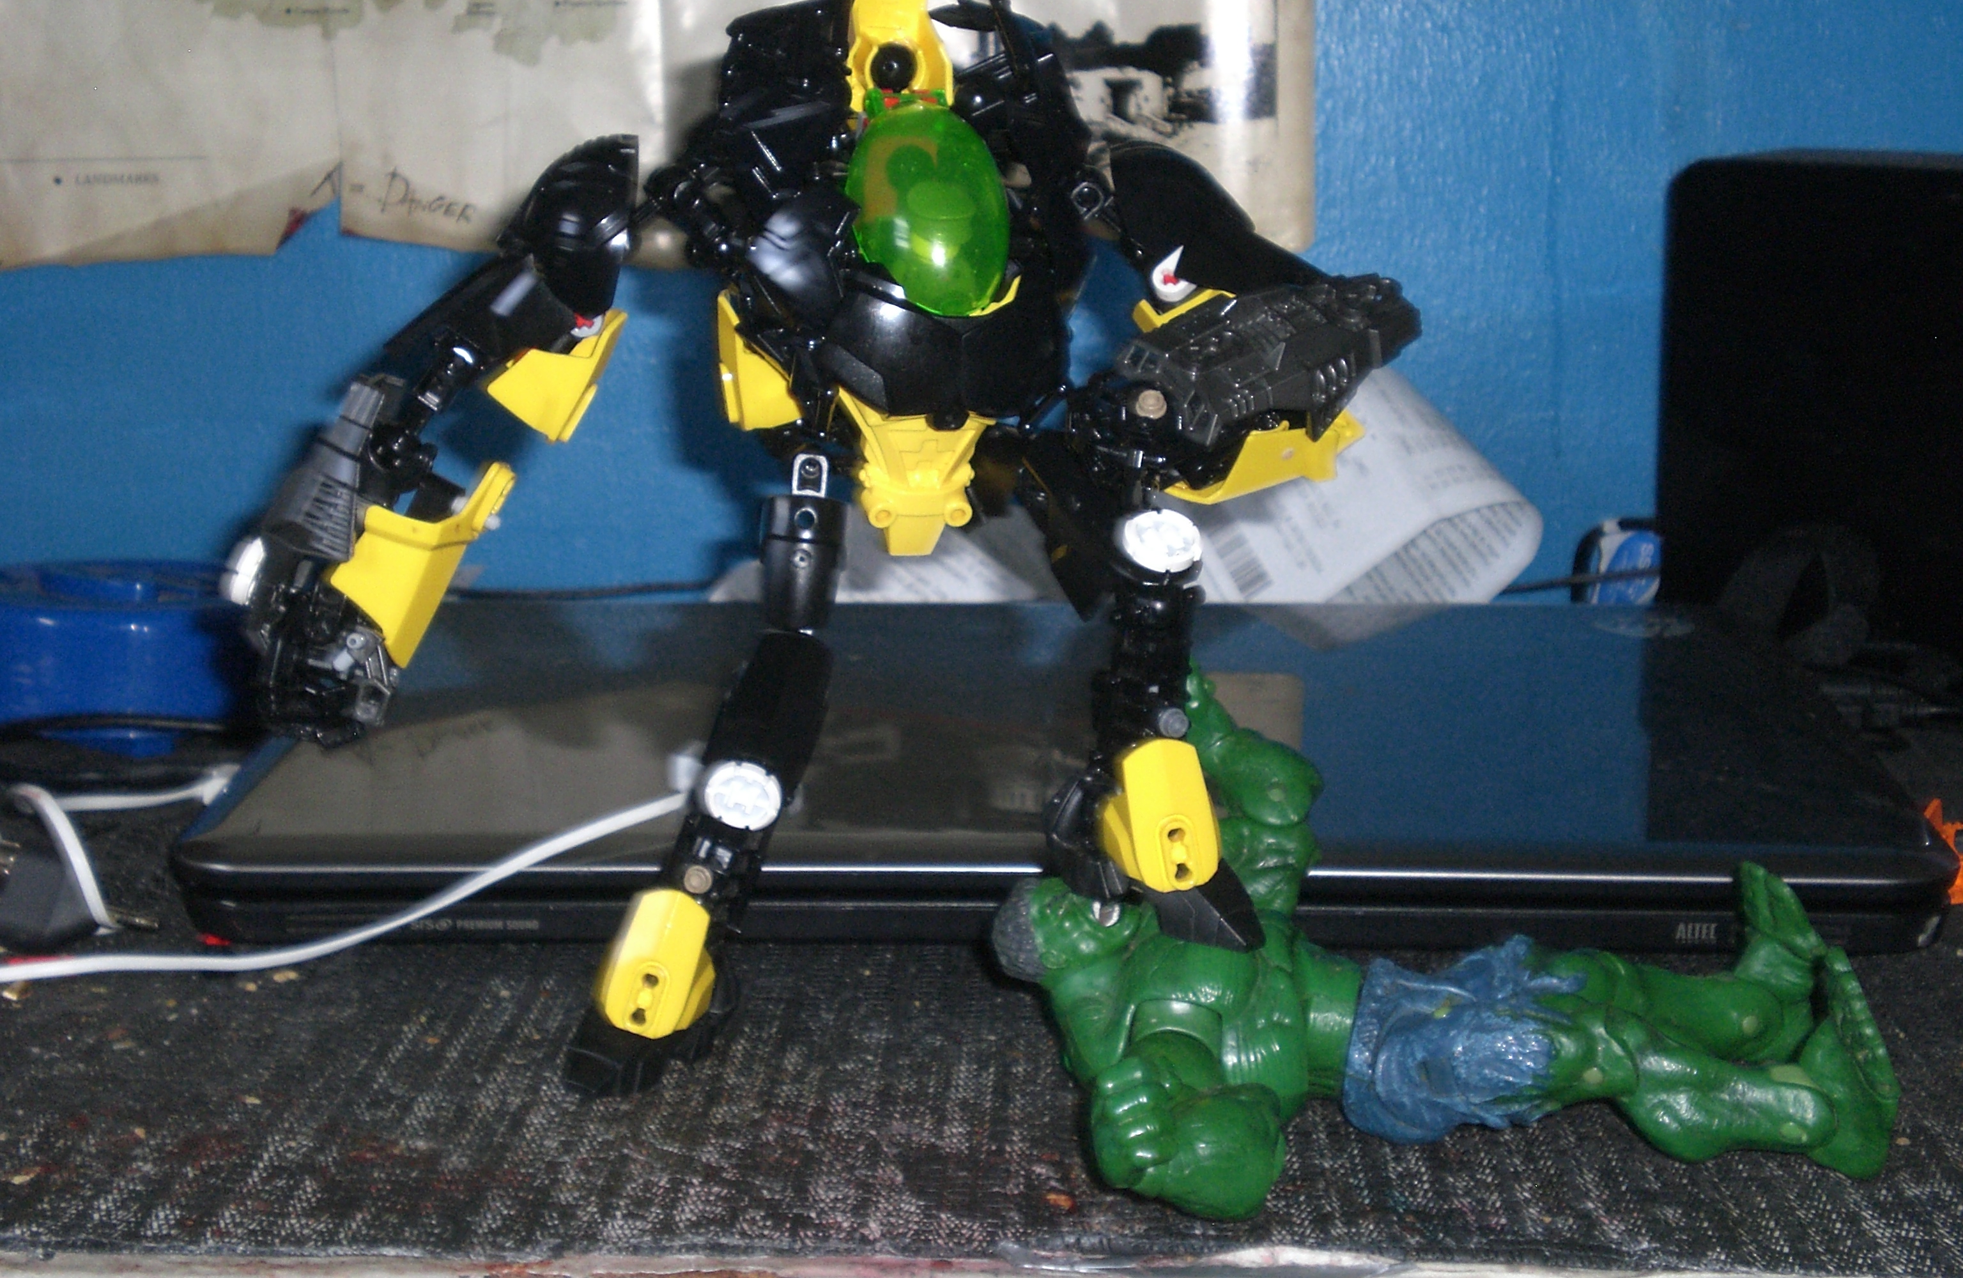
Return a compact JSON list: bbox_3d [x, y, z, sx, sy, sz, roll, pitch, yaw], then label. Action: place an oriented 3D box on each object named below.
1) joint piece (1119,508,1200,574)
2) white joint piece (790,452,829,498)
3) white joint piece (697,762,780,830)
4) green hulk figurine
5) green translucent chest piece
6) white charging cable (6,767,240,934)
[{"bbox_3d":[0.036,-0.018,0.714,0.016,0.006,0.016,-2,50,-8],"label":"joint piece"},{"bbox_3d":[-0.035,-0.034,0.734,0.007,0.010,0.008,3,0,-2],"label":"white joint piece"},{"bbox_3d":[-0.048,0.030,0.718,0.016,0.016,0.006,1,28,6],"label":"white joint piece"},{"bbox_3d":[0.083,0.051,0.655,0.158,0.067,0.118,0,22,0],"label":"green hulk figurine"},{"bbox_3d":[-0.011,-0.088,0.727,0.031,0.046,0.022,-13,-1,-8],"label":"green translucent chest piece"},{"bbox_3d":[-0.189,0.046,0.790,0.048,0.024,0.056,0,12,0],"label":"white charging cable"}]

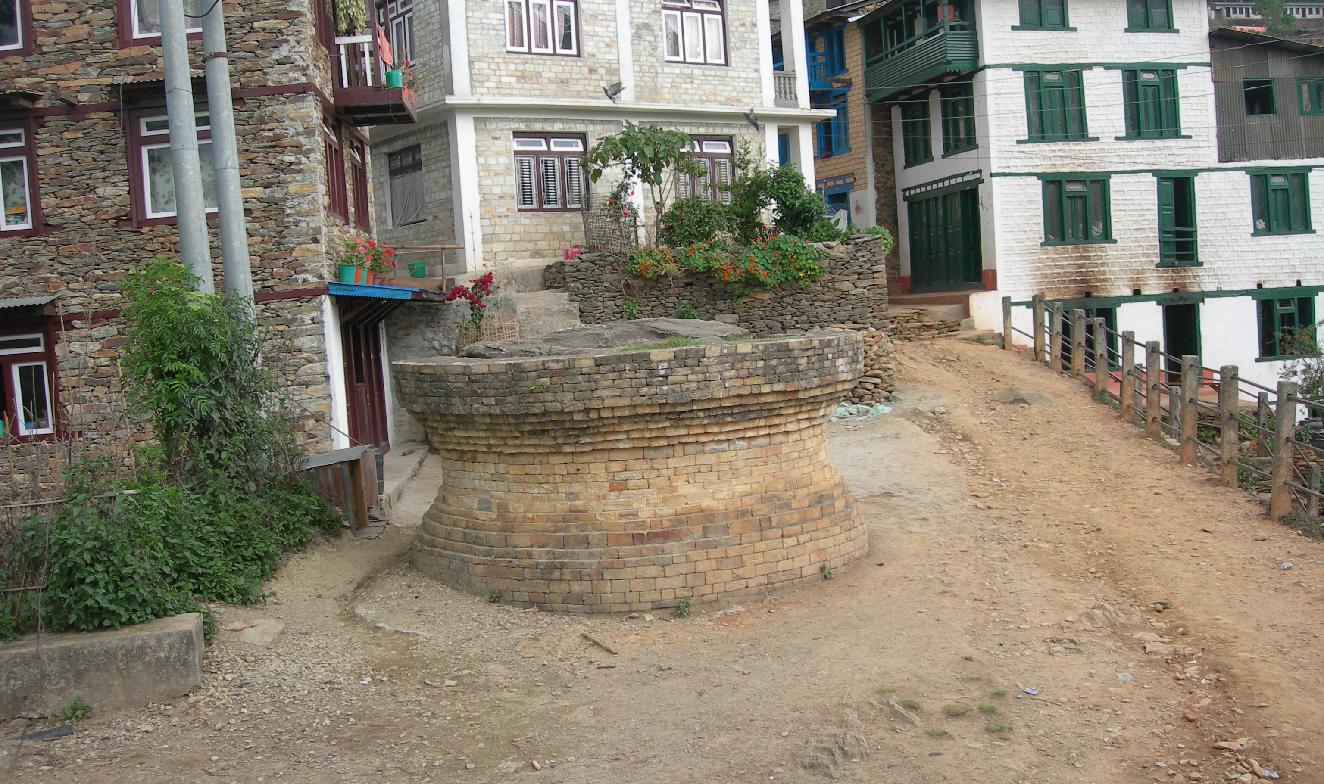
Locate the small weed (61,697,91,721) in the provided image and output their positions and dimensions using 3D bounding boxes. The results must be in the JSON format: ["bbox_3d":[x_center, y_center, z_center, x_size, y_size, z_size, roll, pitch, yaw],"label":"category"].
[{"bbox_3d":[-2.596,1.398,6.453,0.135,0.090,0.120,-4,4,0],"label":"small weed"}]

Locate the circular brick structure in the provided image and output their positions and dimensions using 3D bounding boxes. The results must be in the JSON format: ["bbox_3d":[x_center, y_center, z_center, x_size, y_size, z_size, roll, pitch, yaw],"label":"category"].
[{"bbox_3d":[-0.169,0.418,9.563,3.053,1.437,3.053,-4,4,0],"label":"circular brick structure"}]

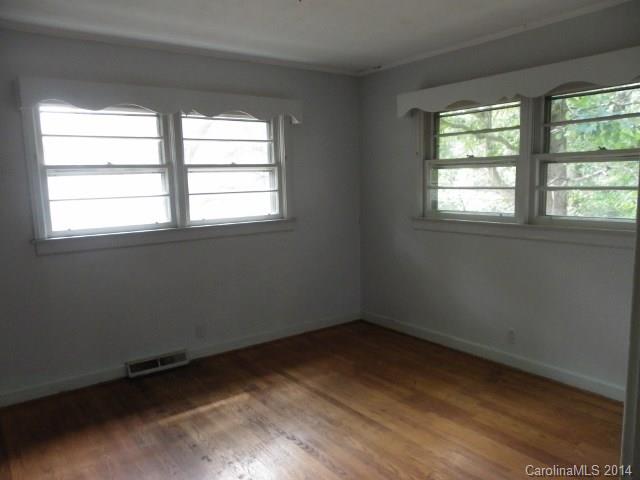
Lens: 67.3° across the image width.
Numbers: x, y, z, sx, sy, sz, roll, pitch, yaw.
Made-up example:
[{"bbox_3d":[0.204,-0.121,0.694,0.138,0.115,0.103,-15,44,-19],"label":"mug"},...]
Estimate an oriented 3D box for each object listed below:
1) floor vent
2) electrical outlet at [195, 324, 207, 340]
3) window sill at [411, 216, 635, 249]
[{"bbox_3d":[-1.226,0.942,3.693,0.460,0.118,0.055,-6,9,-36],"label":"floor vent"},{"bbox_3d":[-0.963,0.751,3.890,0.075,0.120,0.012,-6,9,-36],"label":"electrical outlet"},{"bbox_3d":[1.409,-0.060,3.426,0.085,0.107,2.030,-6,9,-36],"label":"window sill"}]

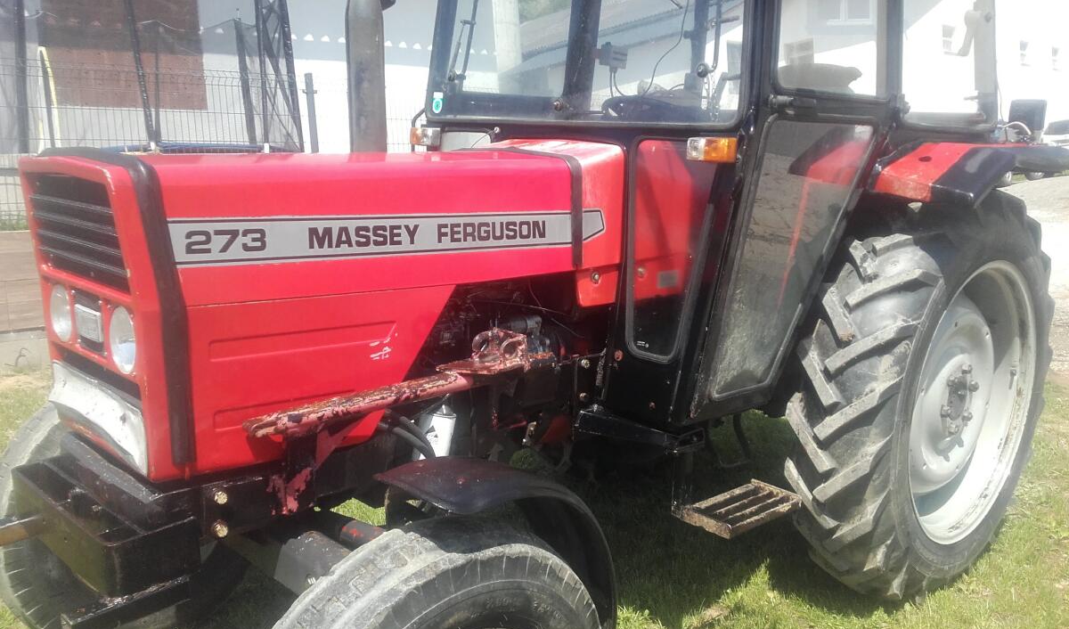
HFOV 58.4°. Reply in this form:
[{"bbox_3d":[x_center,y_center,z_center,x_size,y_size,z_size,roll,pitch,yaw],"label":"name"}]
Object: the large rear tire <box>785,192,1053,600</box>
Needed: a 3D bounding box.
[{"bbox_3d":[1.395,0.283,3.350,1.437,1.437,0.285,-8,14,-42],"label":"large rear tire"}]

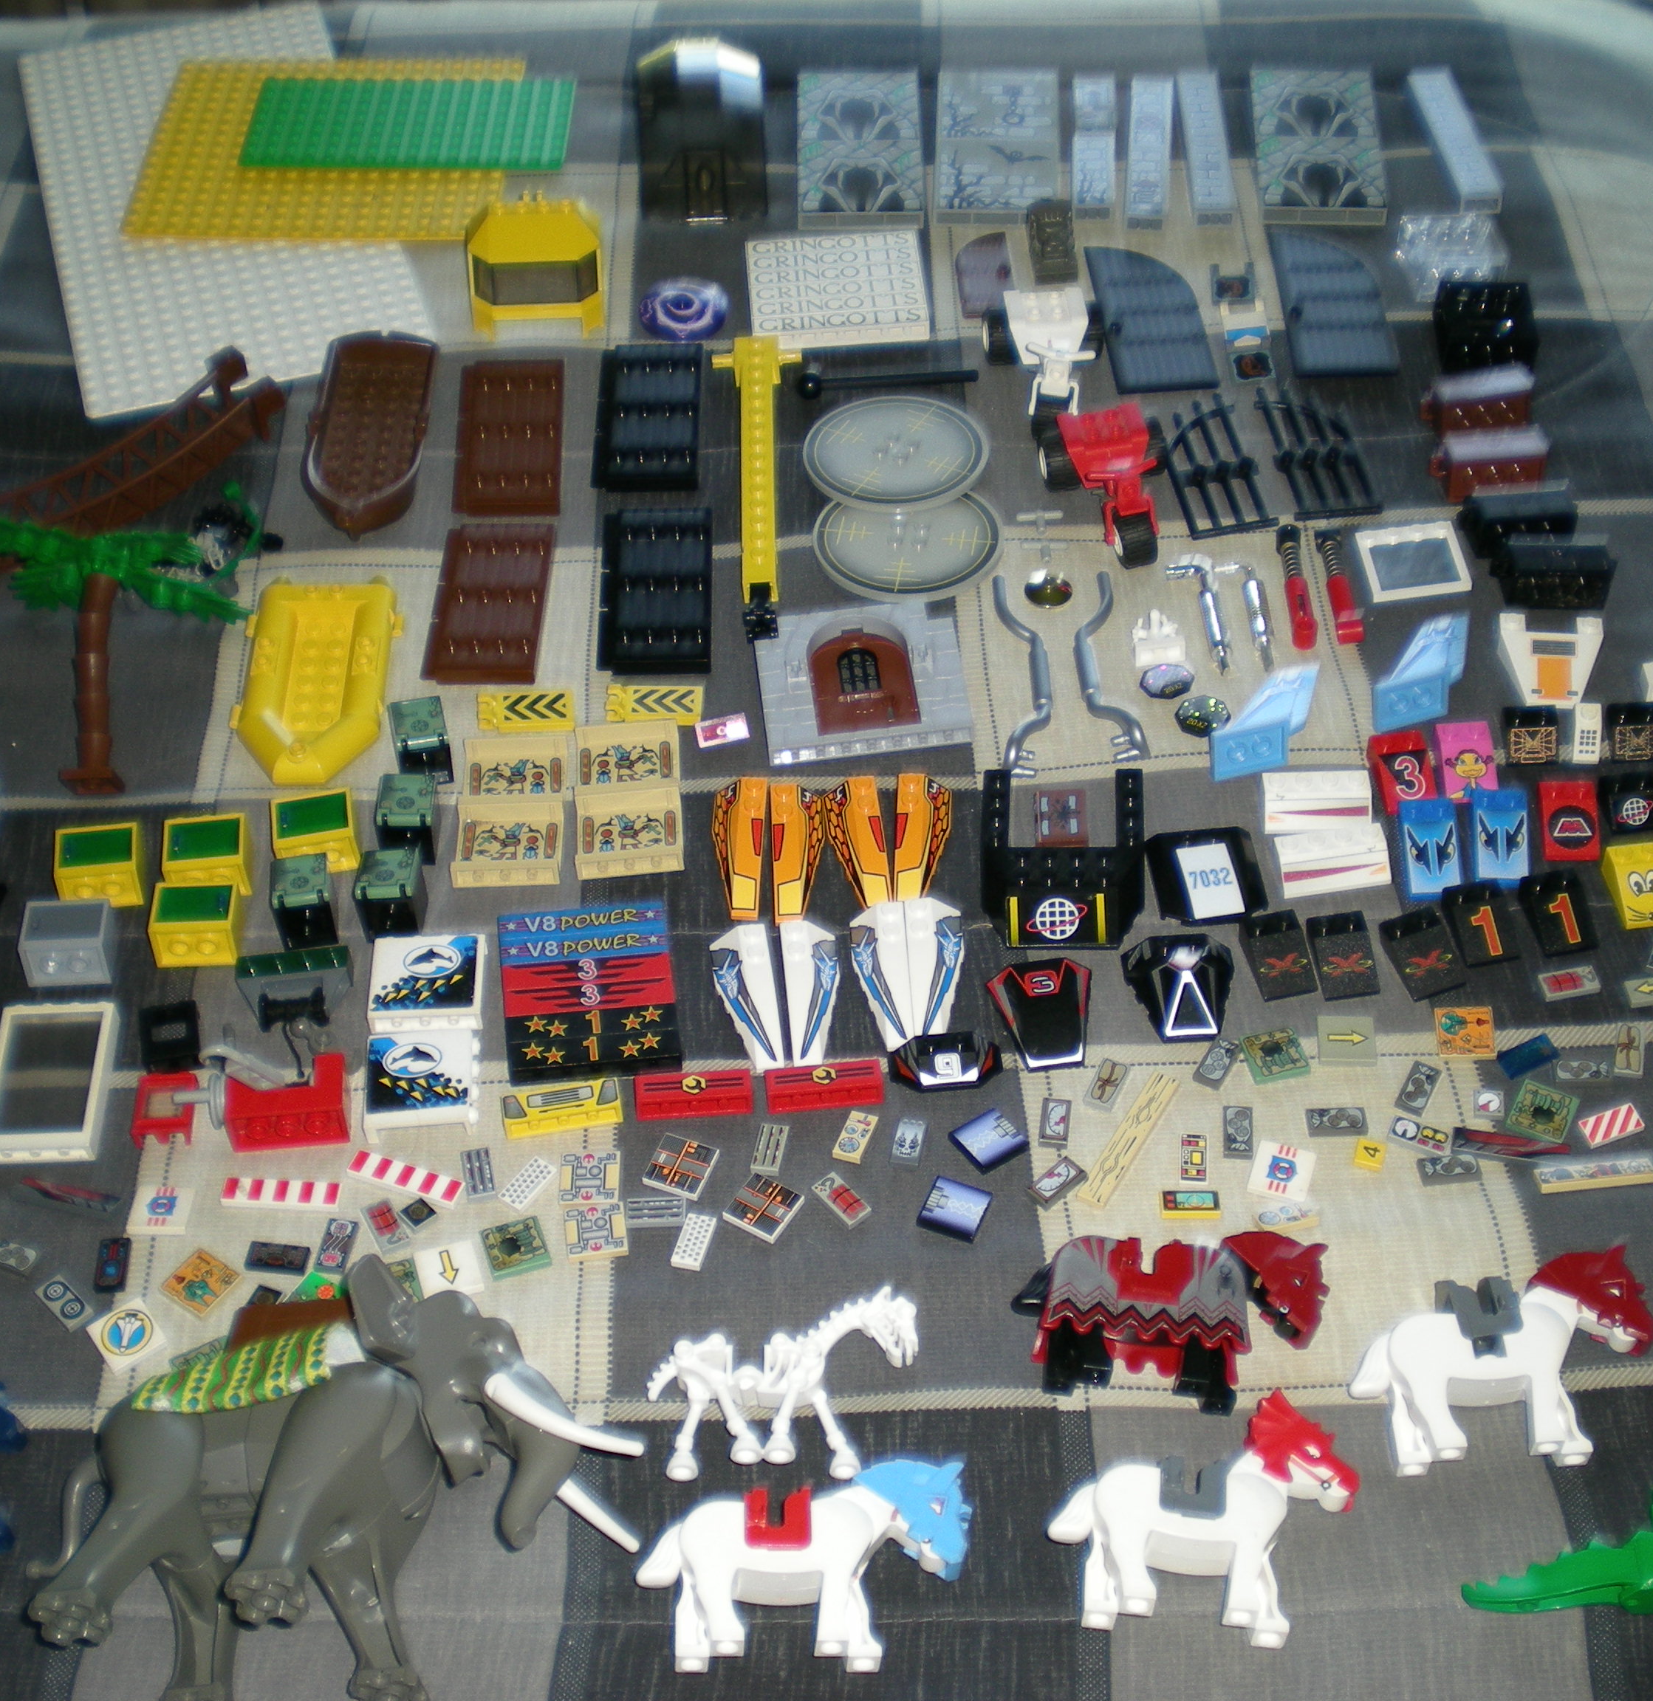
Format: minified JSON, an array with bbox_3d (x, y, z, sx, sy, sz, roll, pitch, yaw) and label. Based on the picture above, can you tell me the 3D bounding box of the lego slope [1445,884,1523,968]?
[{"bbox_3d":[0.195,0.021,0.739,0.016,0.011,0.024,-8,50,-7],"label":"lego slope"}]

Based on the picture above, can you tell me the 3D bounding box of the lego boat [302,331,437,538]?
[{"bbox_3d":[-0.160,-0.144,0.873,0.042,0.021,0.102,0,49,0],"label":"lego boat"}]

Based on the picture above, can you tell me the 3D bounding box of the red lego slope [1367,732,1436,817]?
[{"bbox_3d":[0.180,-0.025,0.776,0.016,0.011,0.024,-6,50,-5],"label":"red lego slope"}]

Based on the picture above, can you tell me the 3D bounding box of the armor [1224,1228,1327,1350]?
[{"bbox_3d":[0.117,0.114,0.648,0.029,0.013,0.035,6,49,6],"label":"armor"}]

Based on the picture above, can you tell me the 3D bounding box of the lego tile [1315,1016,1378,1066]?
[{"bbox_3d":[0.148,0.054,0.707,0.016,0.003,0.016,2,46,5],"label":"lego tile"}]

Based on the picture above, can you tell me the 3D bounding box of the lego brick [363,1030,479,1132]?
[{"bbox_3d":[-0.113,0.066,0.700,0.030,0.008,0.032,-4,46,-5],"label":"lego brick"}]

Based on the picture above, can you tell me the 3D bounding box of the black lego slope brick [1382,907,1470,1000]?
[{"bbox_3d":[0.173,0.030,0.722,0.016,0.011,0.024,-17,49,-10],"label":"black lego slope brick"}]

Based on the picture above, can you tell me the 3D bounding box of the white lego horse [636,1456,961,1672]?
[{"bbox_3d":[-0.005,0.170,0.601,0.081,0.017,0.052,0,49,0],"label":"white lego horse"}]

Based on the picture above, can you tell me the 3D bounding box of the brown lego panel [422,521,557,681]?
[{"bbox_3d":[-0.112,-0.083,0.827,0.039,0.009,0.072,0,49,1],"label":"brown lego panel"}]

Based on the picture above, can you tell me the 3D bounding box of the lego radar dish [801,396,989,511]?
[{"bbox_3d":[0.024,-0.137,0.858,0.064,0.010,0.064,-1,44,1],"label":"lego radar dish"}]

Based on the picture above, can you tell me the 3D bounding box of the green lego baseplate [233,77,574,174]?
[{"bbox_3d":[-0.168,-0.294,1.007,0.128,0.005,0.064,1,45,0],"label":"green lego baseplate"}]

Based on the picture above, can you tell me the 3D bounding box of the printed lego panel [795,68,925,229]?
[{"bbox_3d":[0.013,-0.278,0.987,0.048,0.008,0.098,0,49,0],"label":"printed lego panel"}]

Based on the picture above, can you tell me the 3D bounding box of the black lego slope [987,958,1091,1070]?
[{"bbox_3d":[0.064,0.048,0.719,0.032,0.010,0.031,-6,50,-5],"label":"black lego slope"}]

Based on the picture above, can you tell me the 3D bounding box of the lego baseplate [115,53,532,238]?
[{"bbox_3d":[-0.200,-0.283,1.003,0.144,0.004,0.127,0,49,0],"label":"lego baseplate"}]

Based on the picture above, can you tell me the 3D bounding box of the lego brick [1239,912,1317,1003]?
[{"bbox_3d":[0.133,0.030,0.731,0.016,0.011,0.024,-10,50,-8],"label":"lego brick"}]

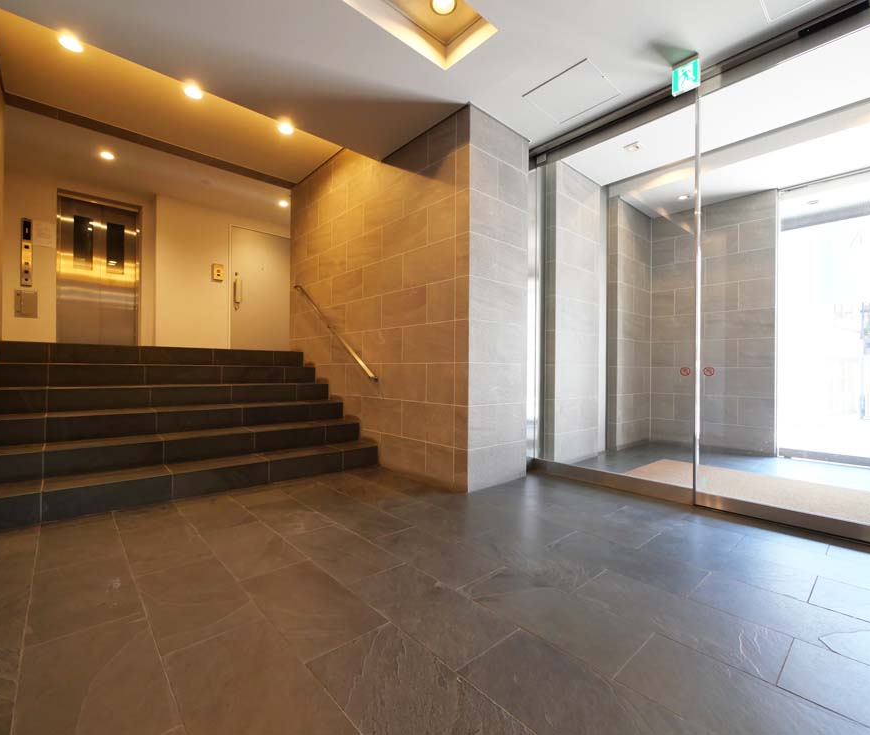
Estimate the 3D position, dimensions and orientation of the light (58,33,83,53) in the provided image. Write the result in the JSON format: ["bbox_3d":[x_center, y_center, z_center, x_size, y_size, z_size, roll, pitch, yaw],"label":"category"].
[{"bbox_3d":[-2.582,-2.316,2.812,0.120,0.050,0.120,1,-1,-43],"label":"light"}]

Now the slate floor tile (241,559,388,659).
[{"bbox_3d":[-0.475,0.877,1.481,0.300,0.015,0.600,1,-1,-43],"label":"slate floor tile"}]

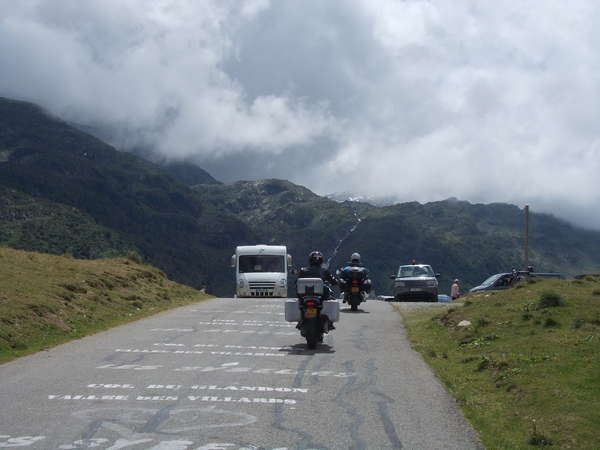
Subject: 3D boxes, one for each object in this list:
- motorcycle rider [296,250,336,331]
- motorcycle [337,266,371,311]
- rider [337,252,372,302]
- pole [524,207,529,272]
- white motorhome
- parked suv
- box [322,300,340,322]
[{"bbox_3d":[0.310,1.280,19.750,0.750,1.530,0.850,0,-3,3],"label":"motorcycle rider"},{"bbox_3d":[1.710,1.940,32.000,0.950,1.350,2.200,0,-3,3],"label":"motorcycle"},{"bbox_3d":[1.690,1.610,32.000,0.850,1.520,0.850,0,-3,3],"label":"rider"},{"bbox_3d":[13.100,1.500,60.000,0.240,5.400,0.240,0,-3,0],"label":"pole"},{"bbox_3d":[-1.830,2.420,50.400,2.400,2.800,6.600,0,-3,-1],"label":"white motorhome"},{"bbox_3d":[5.220,2.720,46.900,2.000,1.800,4.650,0,-3,6],"label":"parked suv"},{"bbox_3d":[0.570,1.585,19.200,0.280,0.390,0.450,0,-3,3],"label":"box"}]

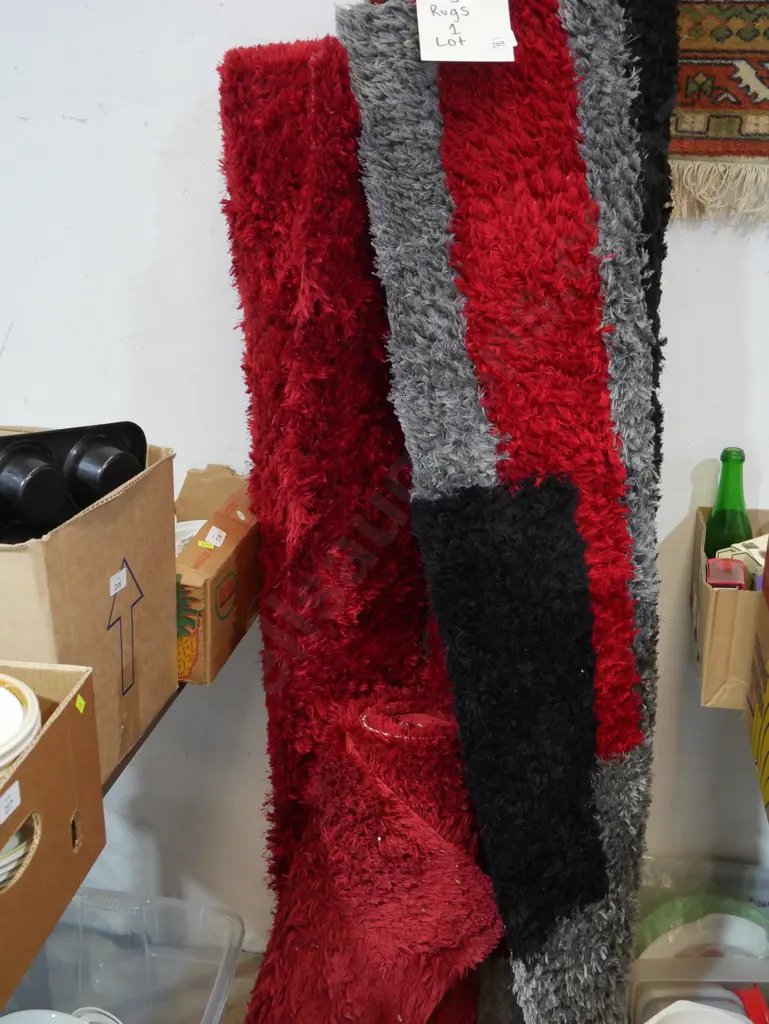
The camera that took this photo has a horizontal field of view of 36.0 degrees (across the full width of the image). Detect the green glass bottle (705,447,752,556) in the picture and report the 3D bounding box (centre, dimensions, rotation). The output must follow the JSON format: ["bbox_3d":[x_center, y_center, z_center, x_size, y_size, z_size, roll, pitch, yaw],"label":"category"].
[{"bbox_3d":[0.442,0.030,1.523,0.065,0.222,0.065,0,12,0],"label":"green glass bottle"}]

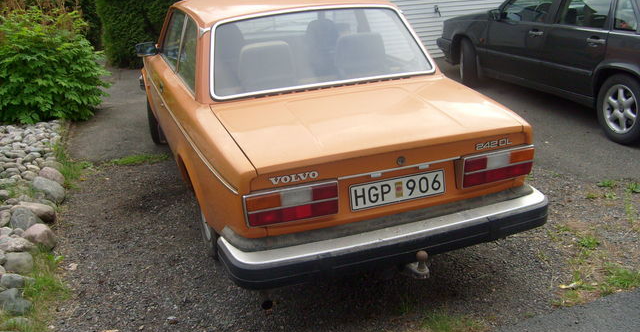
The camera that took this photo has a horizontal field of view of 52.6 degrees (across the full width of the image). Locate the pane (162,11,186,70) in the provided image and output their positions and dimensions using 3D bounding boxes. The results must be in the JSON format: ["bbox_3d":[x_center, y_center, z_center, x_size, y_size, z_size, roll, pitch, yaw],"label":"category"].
[{"bbox_3d":[-1.121,-0.973,4.928,0.040,0.400,1.000,10,13,-23],"label":"pane"}]

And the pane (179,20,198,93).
[{"bbox_3d":[-0.832,-0.724,4.158,0.040,0.400,0.850,10,13,-23],"label":"pane"}]

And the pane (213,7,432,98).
[{"bbox_3d":[0.001,-0.684,3.783,1.370,0.480,0.070,-9,-18,-17],"label":"pane"}]

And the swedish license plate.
[{"bbox_3d":[0.373,0.115,3.026,0.480,0.112,0.020,-9,14,-17],"label":"swedish license plate"}]

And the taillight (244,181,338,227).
[{"bbox_3d":[-0.128,0.161,2.861,0.415,0.150,0.080,-9,20,-17],"label":"taillight"}]

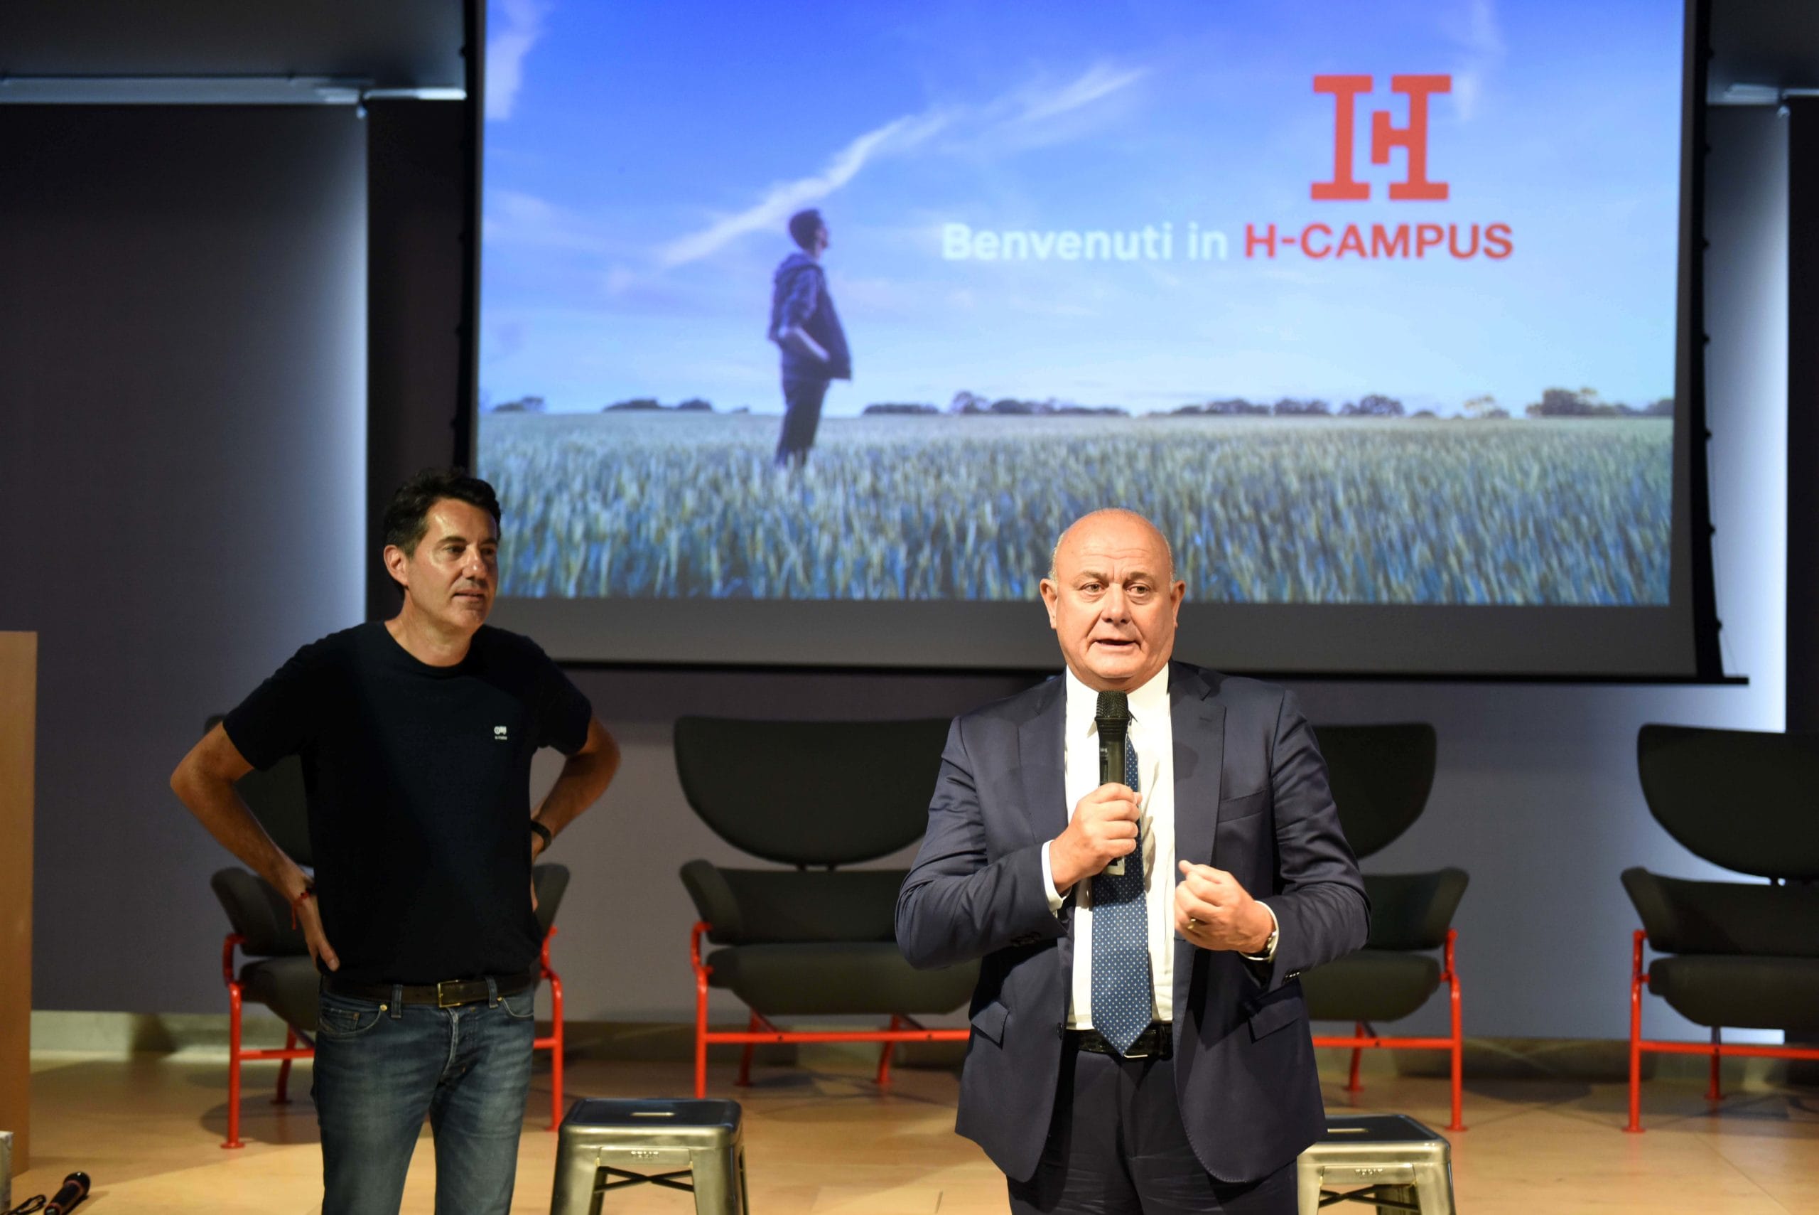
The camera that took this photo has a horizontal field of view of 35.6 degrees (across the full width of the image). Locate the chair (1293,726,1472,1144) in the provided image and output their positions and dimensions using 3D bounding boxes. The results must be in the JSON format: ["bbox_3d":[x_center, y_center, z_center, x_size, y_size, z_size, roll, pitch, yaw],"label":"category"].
[{"bbox_3d":[0.895,0.720,6.667,0.785,0.895,0.730,0,0,4],"label":"chair"}]

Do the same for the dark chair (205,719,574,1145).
[{"bbox_3d":[-1.227,0.710,6.481,0.785,0.895,0.730,0,0,-21],"label":"dark chair"}]

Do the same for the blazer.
[{"bbox_3d":[0.325,0.452,4.100,0.690,0.750,0.430,0,0,4],"label":"blazer"}]

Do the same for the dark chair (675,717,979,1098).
[{"bbox_3d":[-0.186,0.715,6.732,0.785,0.895,0.730,0,0,-12],"label":"dark chair"}]

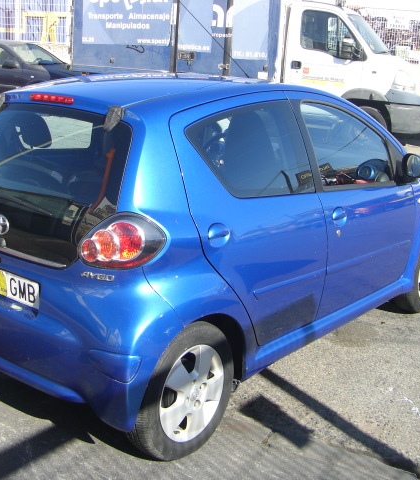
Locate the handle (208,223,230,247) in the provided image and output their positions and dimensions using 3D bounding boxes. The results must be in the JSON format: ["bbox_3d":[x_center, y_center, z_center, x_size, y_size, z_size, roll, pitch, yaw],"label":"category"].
[{"bbox_3d":[0.035,-0.016,2.725,0.035,0.100,0.125,14,19,38],"label":"handle"}]

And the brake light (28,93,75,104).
[{"bbox_3d":[-0.660,-0.599,2.966,0.295,0.035,0.040,14,19,38],"label":"brake light"}]

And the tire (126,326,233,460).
[{"bbox_3d":[-0.121,0.600,2.866,0.165,0.562,0.565,14,19,38],"label":"tire"}]

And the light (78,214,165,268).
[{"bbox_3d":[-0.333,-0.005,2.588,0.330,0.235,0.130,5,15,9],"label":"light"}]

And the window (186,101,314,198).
[{"bbox_3d":[0.189,-0.372,3.038,0.060,0.446,0.843,-6,6,41],"label":"window"}]

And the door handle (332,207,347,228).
[{"bbox_3d":[0.632,-0.108,3.441,0.035,0.105,0.125,14,19,38],"label":"door handle"}]

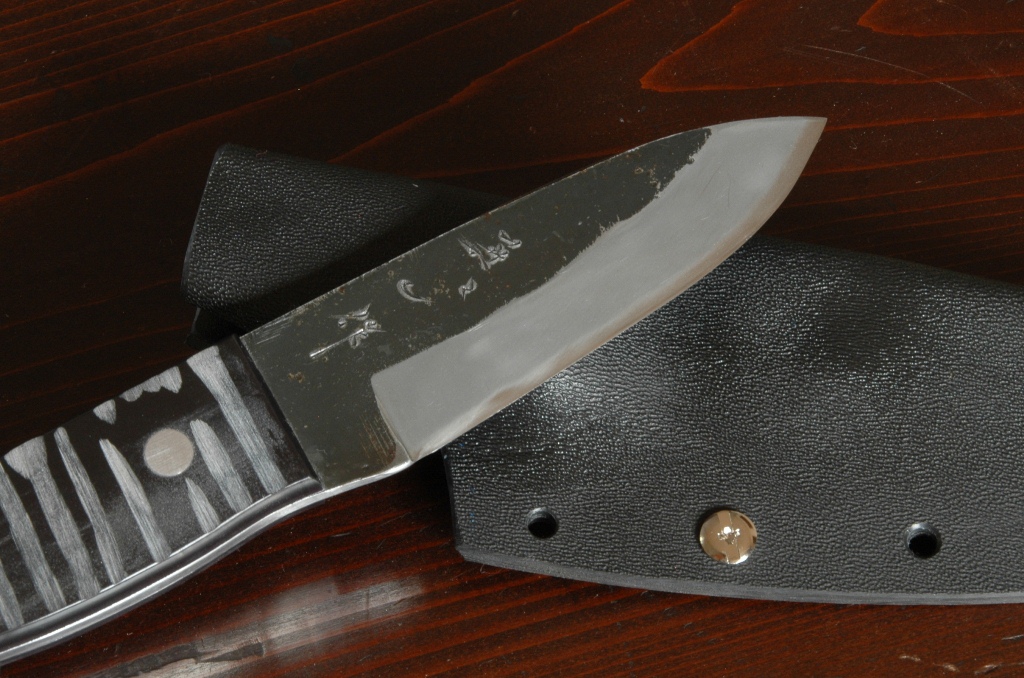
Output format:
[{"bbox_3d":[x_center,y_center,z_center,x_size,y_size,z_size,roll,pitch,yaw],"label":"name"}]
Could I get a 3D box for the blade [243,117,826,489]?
[{"bbox_3d":[0.007,-0.007,0.436,0.082,0.003,0.026,-27,71,-5],"label":"blade"}]

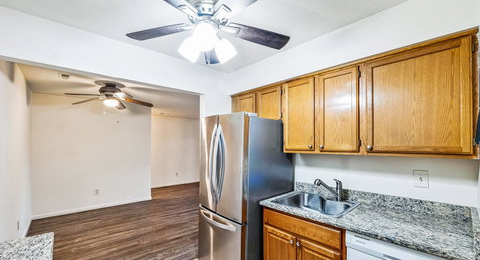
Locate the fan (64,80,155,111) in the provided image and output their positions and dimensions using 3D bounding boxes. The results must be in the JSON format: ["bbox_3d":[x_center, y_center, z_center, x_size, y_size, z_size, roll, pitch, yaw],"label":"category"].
[{"bbox_3d":[-2.176,-0.575,3.138,1.290,0.383,1.290,3,-4,-43],"label":"fan"}]

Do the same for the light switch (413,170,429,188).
[{"bbox_3d":[1.488,0.405,1.535,0.015,0.125,0.080,3,-4,-43],"label":"light switch"}]

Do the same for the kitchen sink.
[{"bbox_3d":[0.724,0.792,1.790,0.515,0.180,0.605,3,-4,-43],"label":"kitchen sink"}]

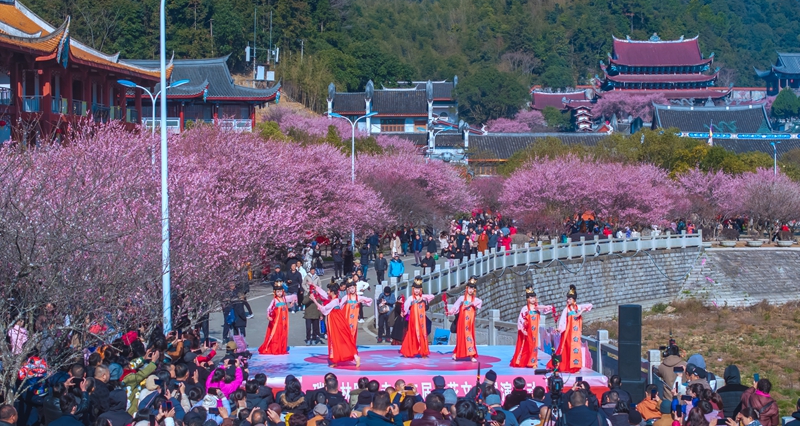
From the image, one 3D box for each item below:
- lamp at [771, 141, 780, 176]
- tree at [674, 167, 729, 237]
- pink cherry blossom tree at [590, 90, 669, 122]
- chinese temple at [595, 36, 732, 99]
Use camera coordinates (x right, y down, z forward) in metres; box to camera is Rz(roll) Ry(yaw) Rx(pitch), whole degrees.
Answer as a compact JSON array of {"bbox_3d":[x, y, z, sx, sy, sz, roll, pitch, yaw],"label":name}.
[{"bbox_3d":[39.460,-3.310,170.000,1.100,8.500,1.100,0,1,0],"label":"lamp"},{"bbox_3d":[22.179,-0.736,119.000,4.600,5.200,4.600,0,2,0],"label":"tree"},{"bbox_3d":[37.331,-16.601,262.000,11.500,6.200,8.500,0,1,0],"label":"pink cherry blossom tree"},{"bbox_3d":[44.146,-22.782,270.000,23.000,14.300,15.000,0,2,-4],"label":"chinese temple"}]

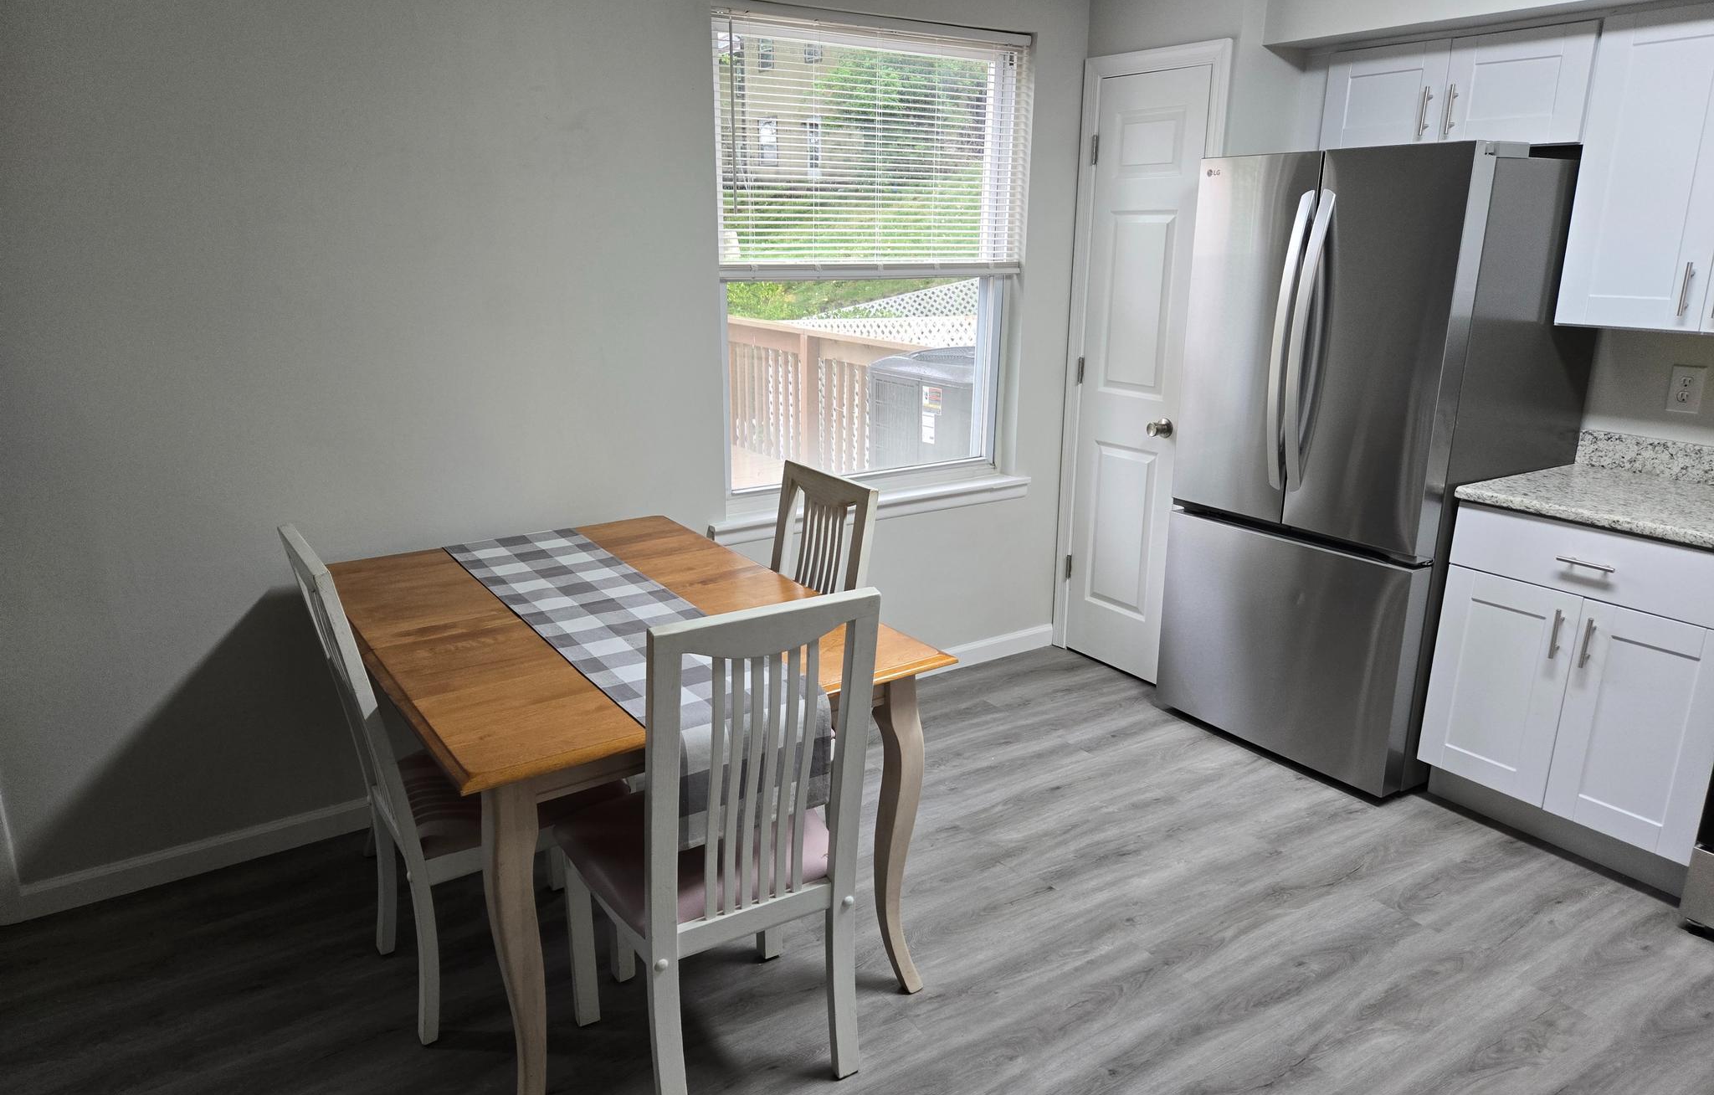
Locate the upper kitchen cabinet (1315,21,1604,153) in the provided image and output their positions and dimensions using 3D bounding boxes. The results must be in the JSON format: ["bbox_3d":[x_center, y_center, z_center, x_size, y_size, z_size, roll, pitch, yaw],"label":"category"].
[{"bbox_3d":[1.761,-1.279,3.247,0.340,0.304,0.763,-10,19,-33],"label":"upper kitchen cabinet"}]

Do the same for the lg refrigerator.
[{"bbox_3d":[1.516,-0.261,3.455,0.770,1.765,0.820,-10,19,-33],"label":"lg refrigerator"}]

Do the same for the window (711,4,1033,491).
[{"bbox_3d":[0.073,-0.892,3.599,1.170,1.435,0.100,-10,19,-33],"label":"window"}]

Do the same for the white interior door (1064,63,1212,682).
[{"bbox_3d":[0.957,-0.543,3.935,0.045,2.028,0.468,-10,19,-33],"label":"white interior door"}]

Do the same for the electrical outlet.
[{"bbox_3d":[2.229,-0.426,3.064,0.010,0.125,0.078,-10,19,-33],"label":"electrical outlet"}]

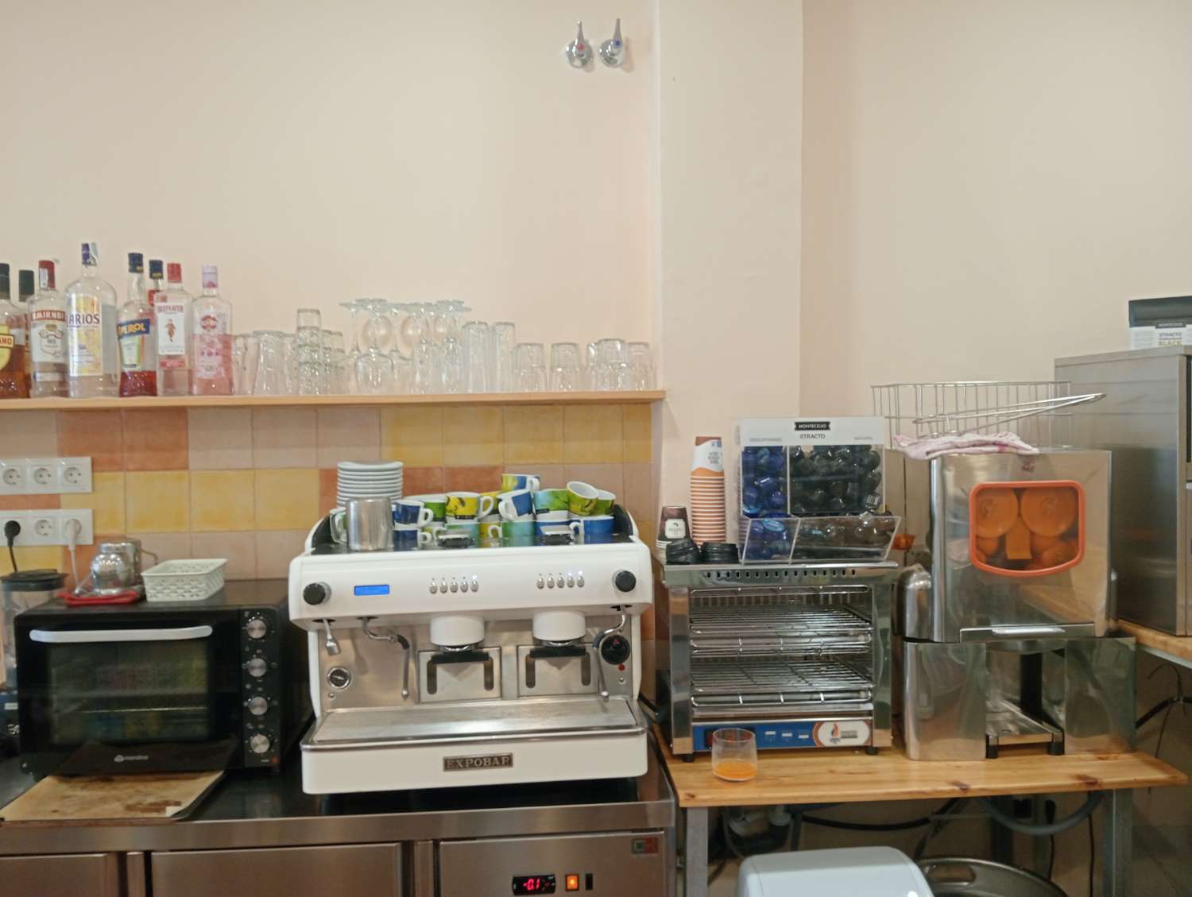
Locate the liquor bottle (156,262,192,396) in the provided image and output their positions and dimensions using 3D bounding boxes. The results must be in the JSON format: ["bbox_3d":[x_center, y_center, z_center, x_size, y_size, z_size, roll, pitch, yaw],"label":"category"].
[{"bbox_3d":[-0.964,-0.272,2.207,0.077,0.302,0.063,-1,4,-6],"label":"liquor bottle"}]

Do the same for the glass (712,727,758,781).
[{"bbox_3d":[0.277,0.614,1.937,0.091,0.083,0.091,-1,4,0],"label":"glass"}]

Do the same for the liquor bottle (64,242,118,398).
[{"bbox_3d":[-1.114,-0.282,2.135,0.102,0.342,0.098,-1,2,0],"label":"liquor bottle"}]

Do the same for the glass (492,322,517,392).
[{"bbox_3d":[-0.220,-0.218,2.310,0.058,0.167,0.058,-1,4,-6],"label":"glass"}]

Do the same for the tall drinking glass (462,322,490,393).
[{"bbox_3d":[-0.284,-0.217,2.303,0.062,0.167,0.062,-1,4,-6],"label":"tall drinking glass"}]

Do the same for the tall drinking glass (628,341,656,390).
[{"bbox_3d":[0.110,-0.201,2.350,0.077,0.120,0.077,-1,2,-6],"label":"tall drinking glass"}]

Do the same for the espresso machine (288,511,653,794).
[{"bbox_3d":[-0.255,0.399,2.067,0.680,0.502,0.550,-1,4,-7],"label":"espresso machine"}]

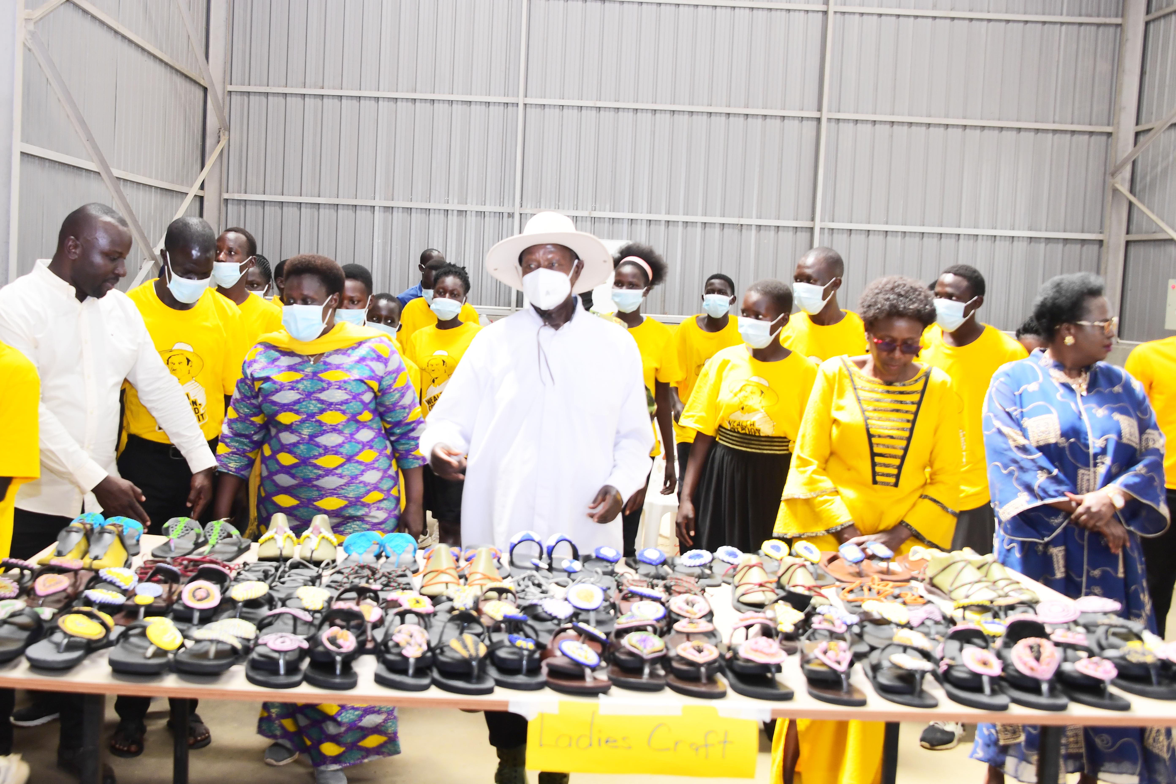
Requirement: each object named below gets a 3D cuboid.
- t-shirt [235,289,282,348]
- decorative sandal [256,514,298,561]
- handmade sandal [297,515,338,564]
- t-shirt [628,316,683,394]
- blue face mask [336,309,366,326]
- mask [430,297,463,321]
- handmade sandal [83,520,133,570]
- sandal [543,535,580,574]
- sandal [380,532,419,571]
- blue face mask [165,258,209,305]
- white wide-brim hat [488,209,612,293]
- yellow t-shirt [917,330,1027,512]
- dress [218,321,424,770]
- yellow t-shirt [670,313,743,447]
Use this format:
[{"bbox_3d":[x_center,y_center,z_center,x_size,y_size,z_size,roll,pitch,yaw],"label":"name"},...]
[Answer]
[{"bbox_3d":[-1.374,-0.076,4.400,0.460,0.680,0.270,3,3,10],"label":"t-shirt"},{"bbox_3d":[-0.844,0.391,3.029,0.095,0.100,0.250,2,5,-11],"label":"decorative sandal"},{"bbox_3d":[-0.765,0.420,3.150,0.100,0.092,0.245,2,3,-11],"label":"handmade sandal"},{"bbox_3d":[0.187,-0.023,4.650,0.440,0.600,0.250,3,5,8],"label":"t-shirt"},{"bbox_3d":[-0.861,-0.240,3.980,0.140,0.115,0.080,4,3,22],"label":"blue face mask"},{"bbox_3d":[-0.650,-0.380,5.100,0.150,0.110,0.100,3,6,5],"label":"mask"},{"bbox_3d":[-1.239,0.389,2.885,0.100,0.090,0.250,1,5,-16],"label":"handmade sandal"},{"bbox_3d":[-0.060,0.432,2.989,0.100,0.095,0.265,2,5,-4],"label":"sandal"},{"bbox_3d":[-0.519,0.435,3.098,0.105,0.080,0.260,2,3,-9],"label":"sandal"},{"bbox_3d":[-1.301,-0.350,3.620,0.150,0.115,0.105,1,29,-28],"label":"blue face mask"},{"bbox_3d":[-0.121,-0.441,3.440,0.390,0.150,0.410,4,-17,15],"label":"white wide-brim hat"},{"bbox_3d":[1.310,0.086,3.830,0.470,0.660,0.260,7,6,42],"label":"yellow t-shirt"},{"bbox_3d":[-0.849,0.472,3.520,0.630,1.350,0.380,3,3,3],"label":"dress"},{"bbox_3d":[0.612,-0.057,5.300,0.460,0.610,0.250,3,3,2],"label":"yellow t-shirt"}]

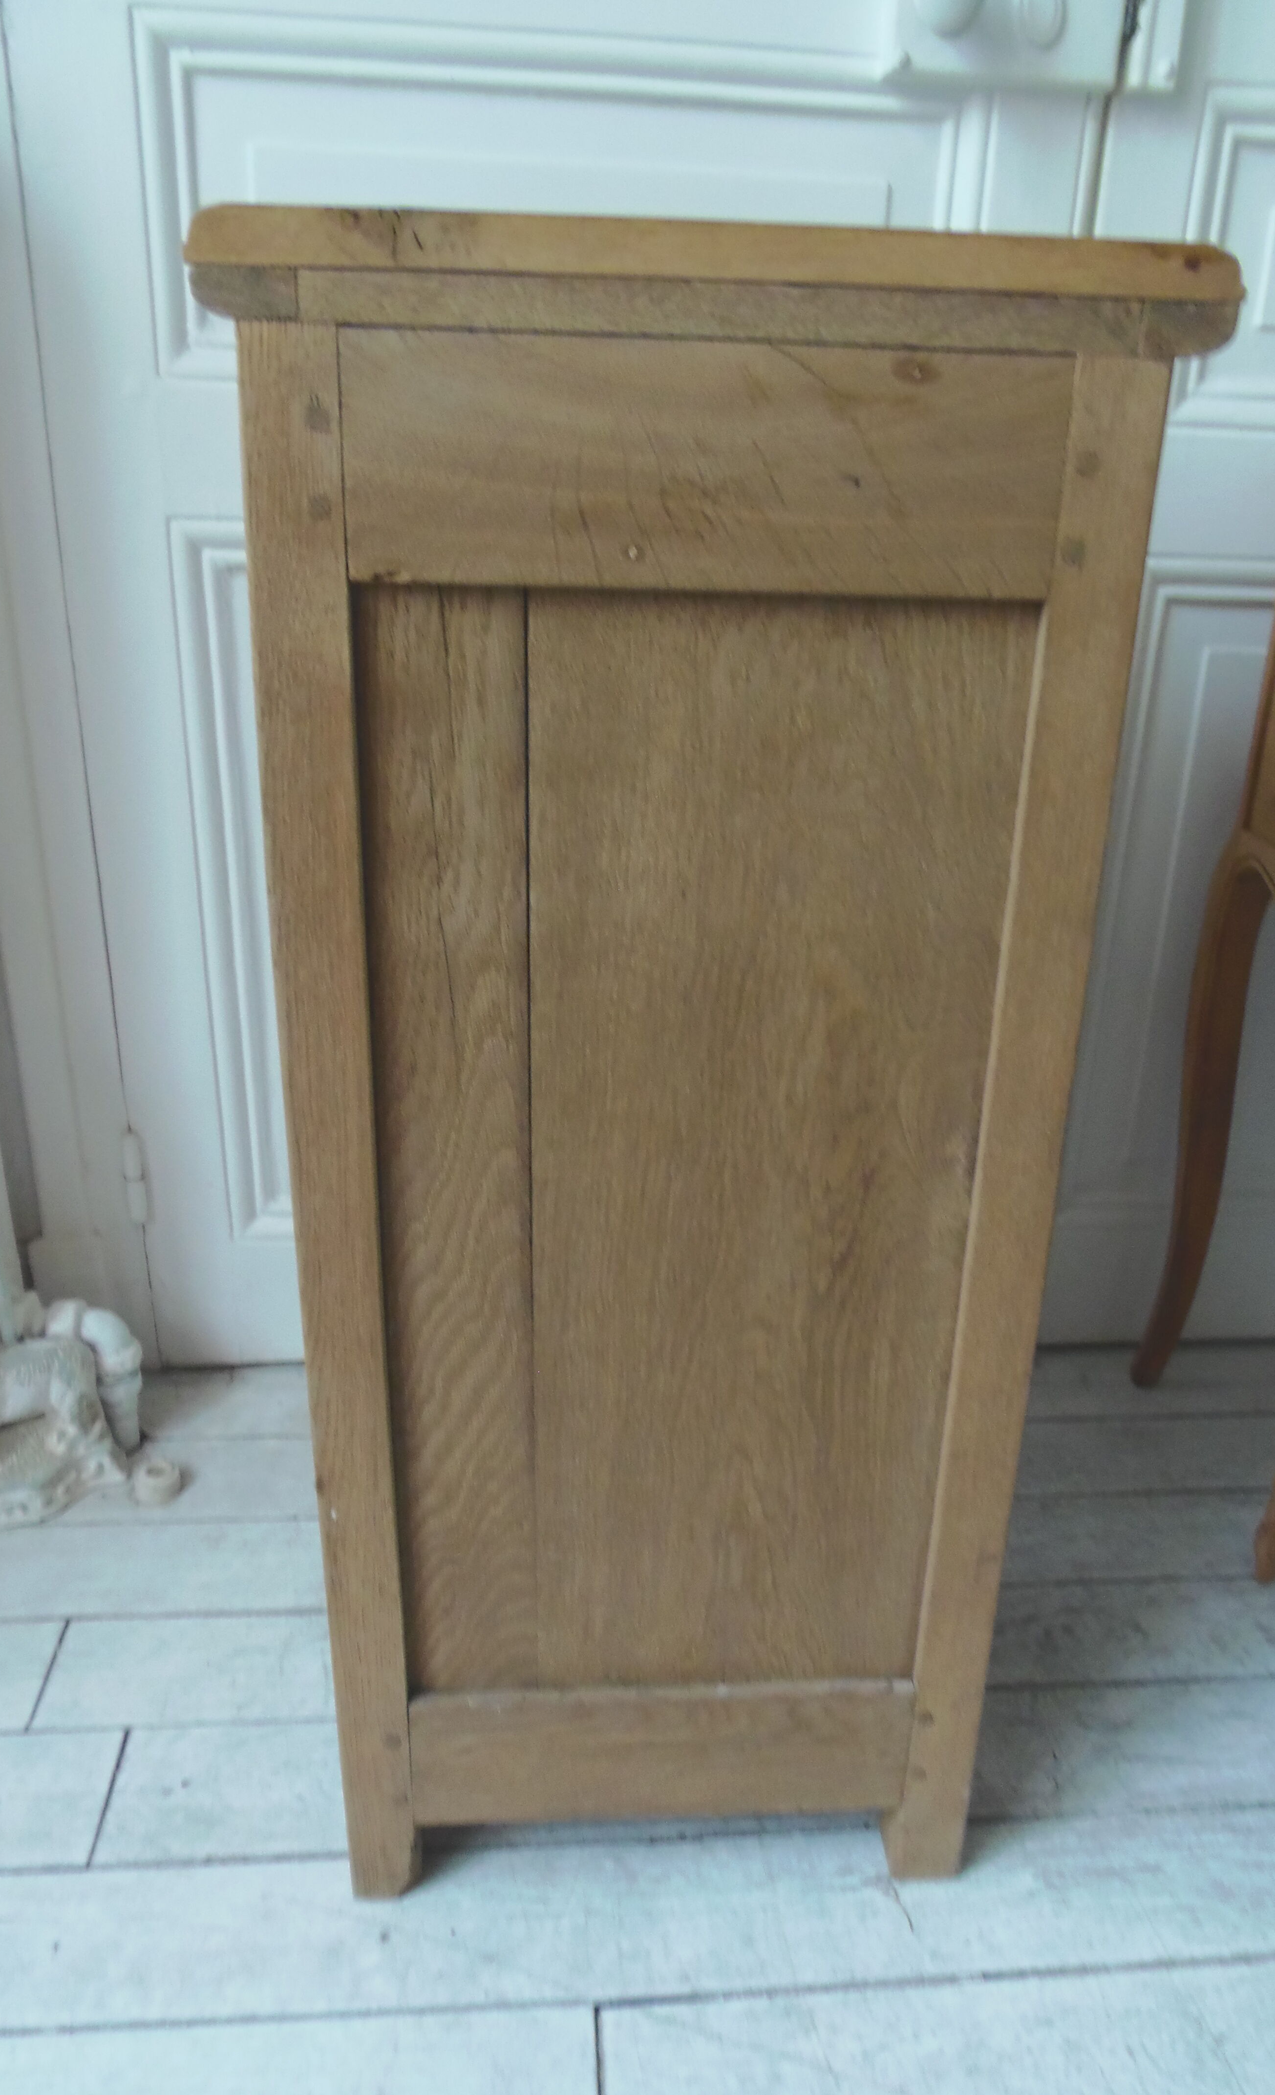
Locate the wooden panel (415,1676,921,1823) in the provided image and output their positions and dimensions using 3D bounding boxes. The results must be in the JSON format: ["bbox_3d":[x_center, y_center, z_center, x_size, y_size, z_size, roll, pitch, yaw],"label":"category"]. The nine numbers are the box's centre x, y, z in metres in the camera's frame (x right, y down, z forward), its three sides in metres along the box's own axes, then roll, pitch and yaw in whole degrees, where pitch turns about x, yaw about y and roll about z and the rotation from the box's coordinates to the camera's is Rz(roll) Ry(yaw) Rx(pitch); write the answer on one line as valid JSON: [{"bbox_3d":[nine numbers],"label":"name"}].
[{"bbox_3d":[0.014,0.405,0.849,0.288,0.099,0.024,0,22,-4],"label":"wooden panel"}]

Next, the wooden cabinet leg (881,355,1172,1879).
[{"bbox_3d":[0.183,0.109,0.745,0.043,0.840,0.032,0,22,-4],"label":"wooden cabinet leg"}]

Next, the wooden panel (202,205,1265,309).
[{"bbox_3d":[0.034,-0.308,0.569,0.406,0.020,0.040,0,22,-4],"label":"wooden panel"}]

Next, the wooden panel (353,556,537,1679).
[{"bbox_3d":[-0.087,0.079,0.719,0.075,0.589,0.018,0,22,-4],"label":"wooden panel"}]

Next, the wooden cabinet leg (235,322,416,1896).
[{"bbox_3d":[-0.136,0.102,0.695,0.037,0.800,0.037,0,21,-4],"label":"wooden cabinet leg"}]

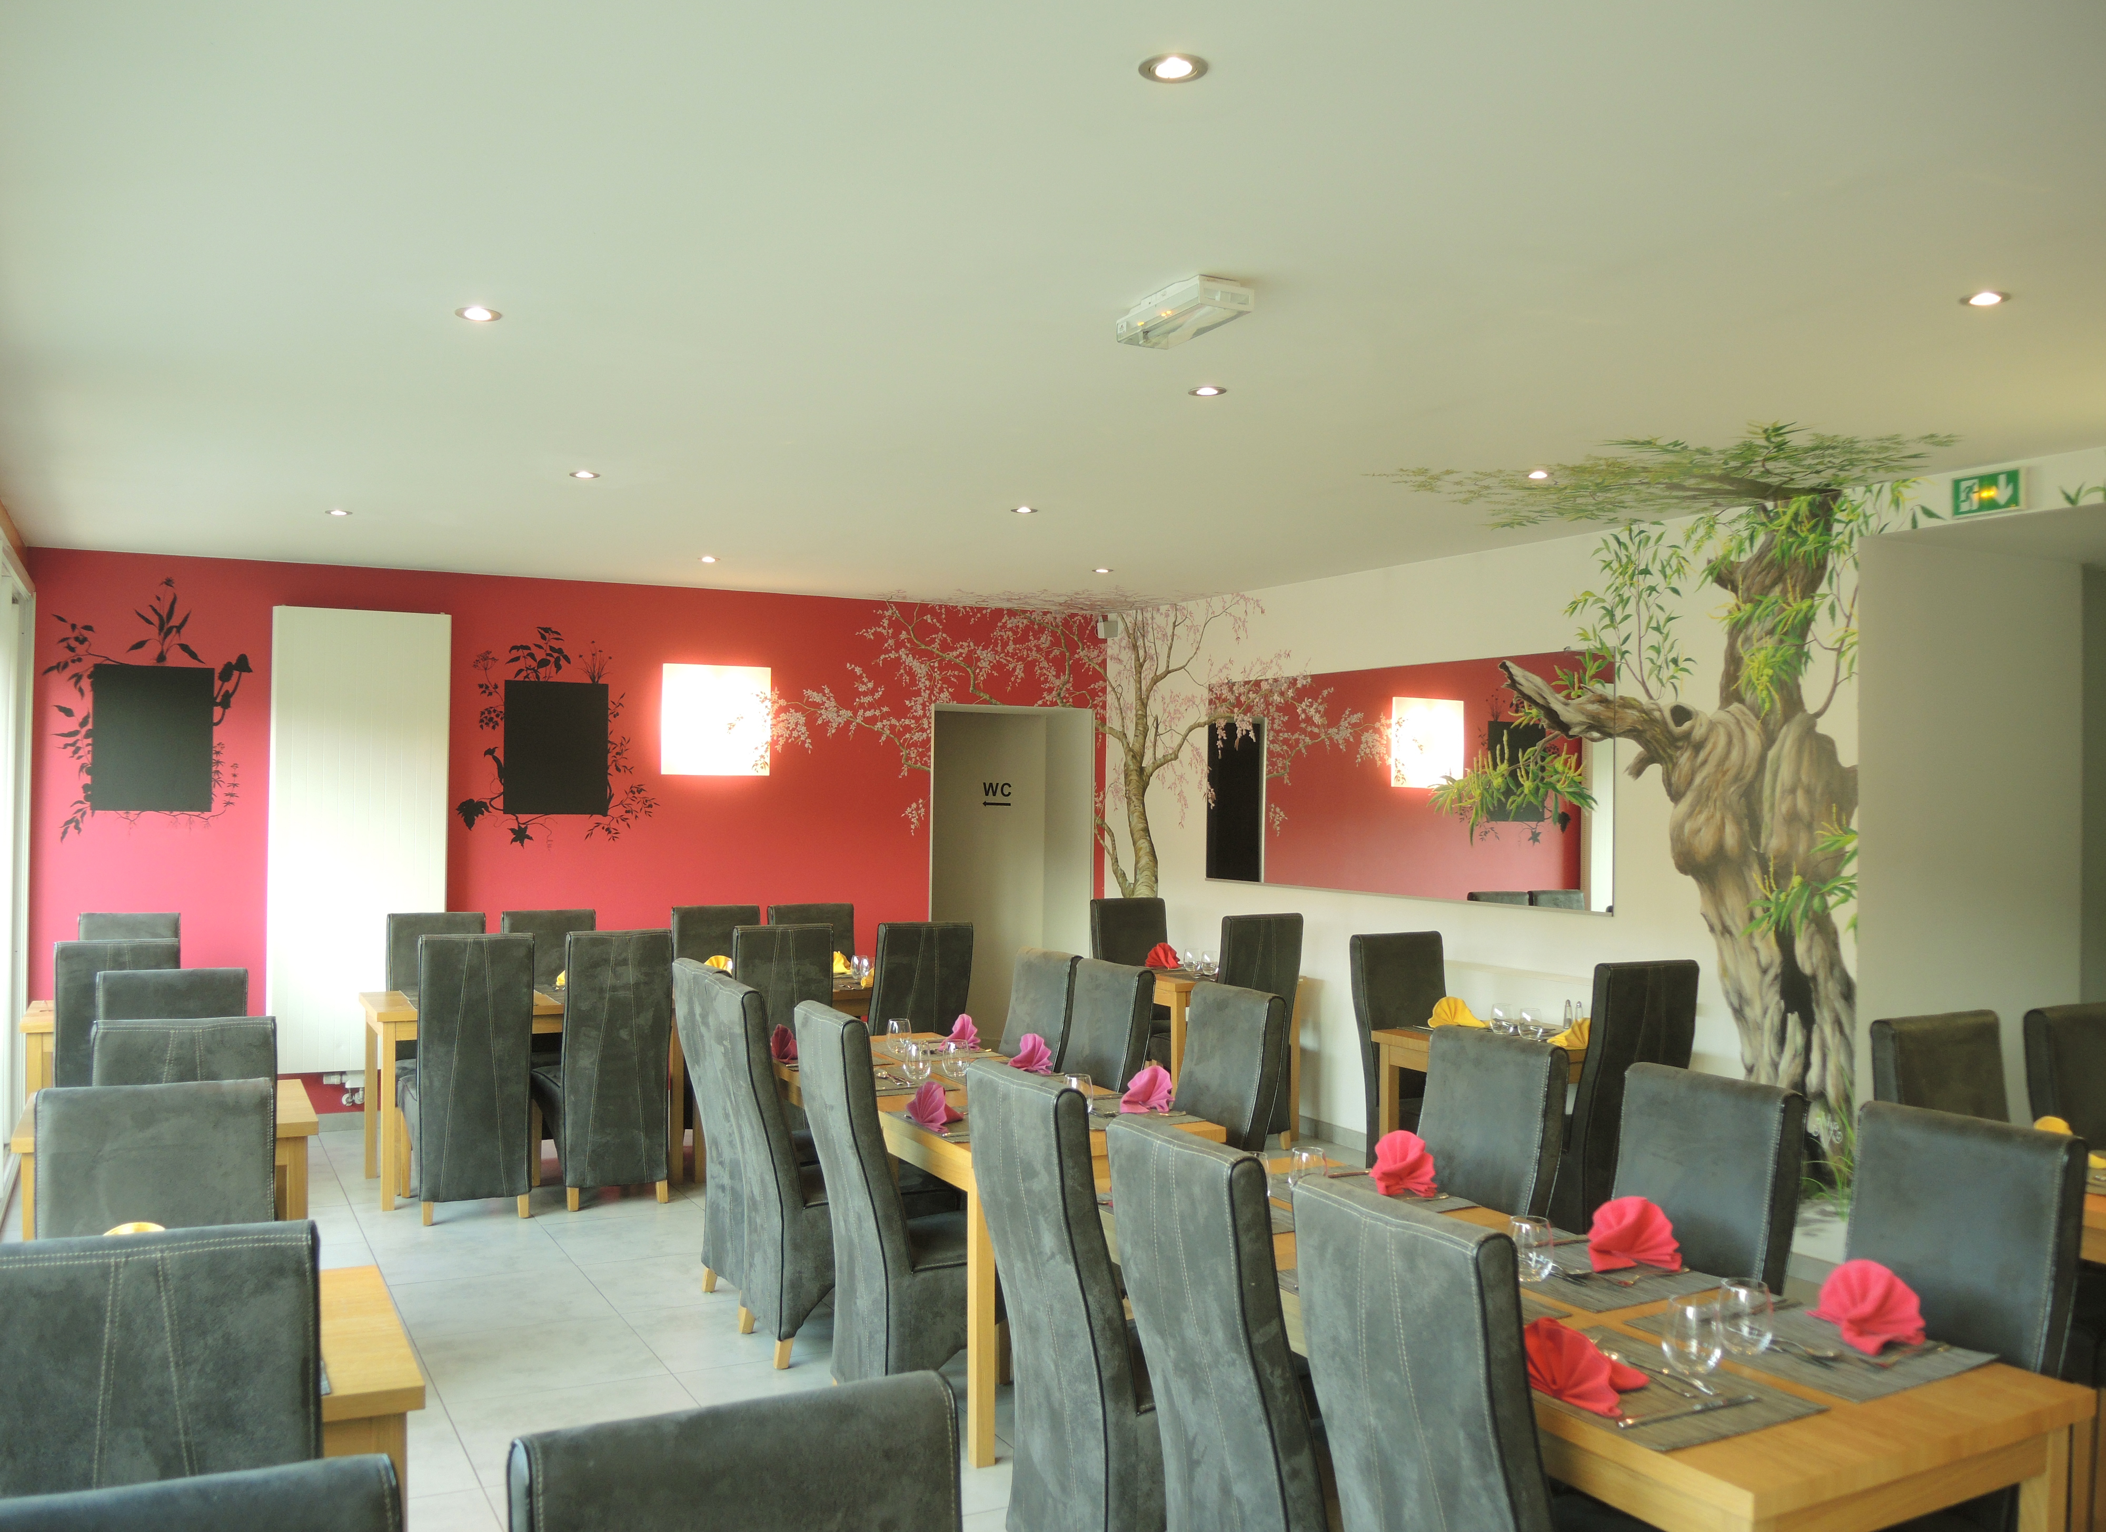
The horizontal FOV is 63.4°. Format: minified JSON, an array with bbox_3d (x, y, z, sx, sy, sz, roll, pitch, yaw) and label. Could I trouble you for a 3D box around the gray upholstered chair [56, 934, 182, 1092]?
[{"bbox_3d":[-3.430,1.157,6.243,0.420,1.070,0.580,1,-1,-28],"label":"gray upholstered chair"}]

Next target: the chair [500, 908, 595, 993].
[{"bbox_3d":[-2.142,1.174,7.333,0.450,1.070,0.600,1,-1,-23],"label":"chair"}]

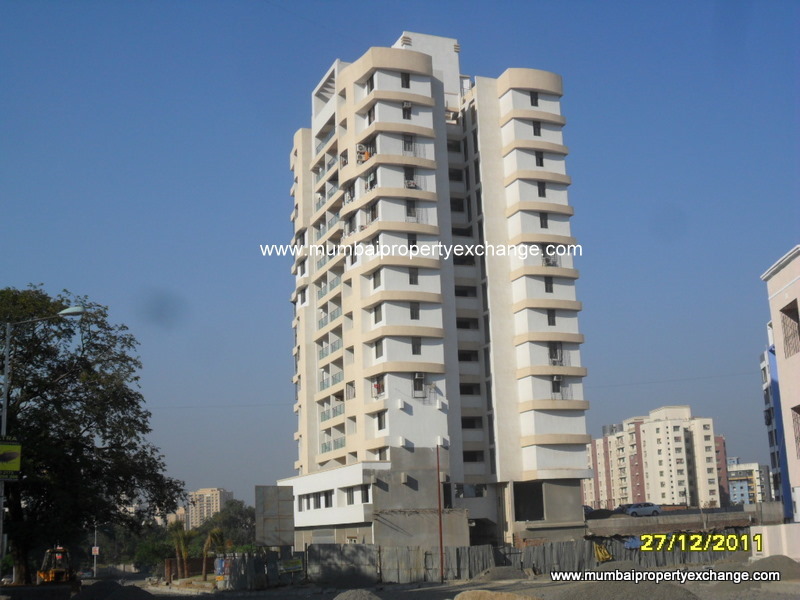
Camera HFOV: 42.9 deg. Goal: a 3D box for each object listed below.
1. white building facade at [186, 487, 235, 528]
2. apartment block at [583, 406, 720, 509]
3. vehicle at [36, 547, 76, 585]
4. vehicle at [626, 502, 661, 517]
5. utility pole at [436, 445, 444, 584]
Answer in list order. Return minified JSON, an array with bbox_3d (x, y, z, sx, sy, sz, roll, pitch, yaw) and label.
[{"bbox_3d":[-188.465,215.526,1017.714,34.000,50.949,27.000,-5,-13,15],"label":"white building facade"},{"bbox_3d":[74.486,48.967,307.485,21.500,29.547,50.000,0,-13,-7],"label":"apartment block"},{"bbox_3d":[-29.219,22.695,86.500,2.300,3.000,5.600,5,-15,-27],"label":"vehicle"},{"bbox_3d":[28.734,24.758,120.000,4.150,1.500,1.680,-2,-13,2],"label":"vehicle"},{"bbox_3d":[2.784,14.910,71.057,0.150,9.429,0.150,-2,-13,0],"label":"utility pole"}]

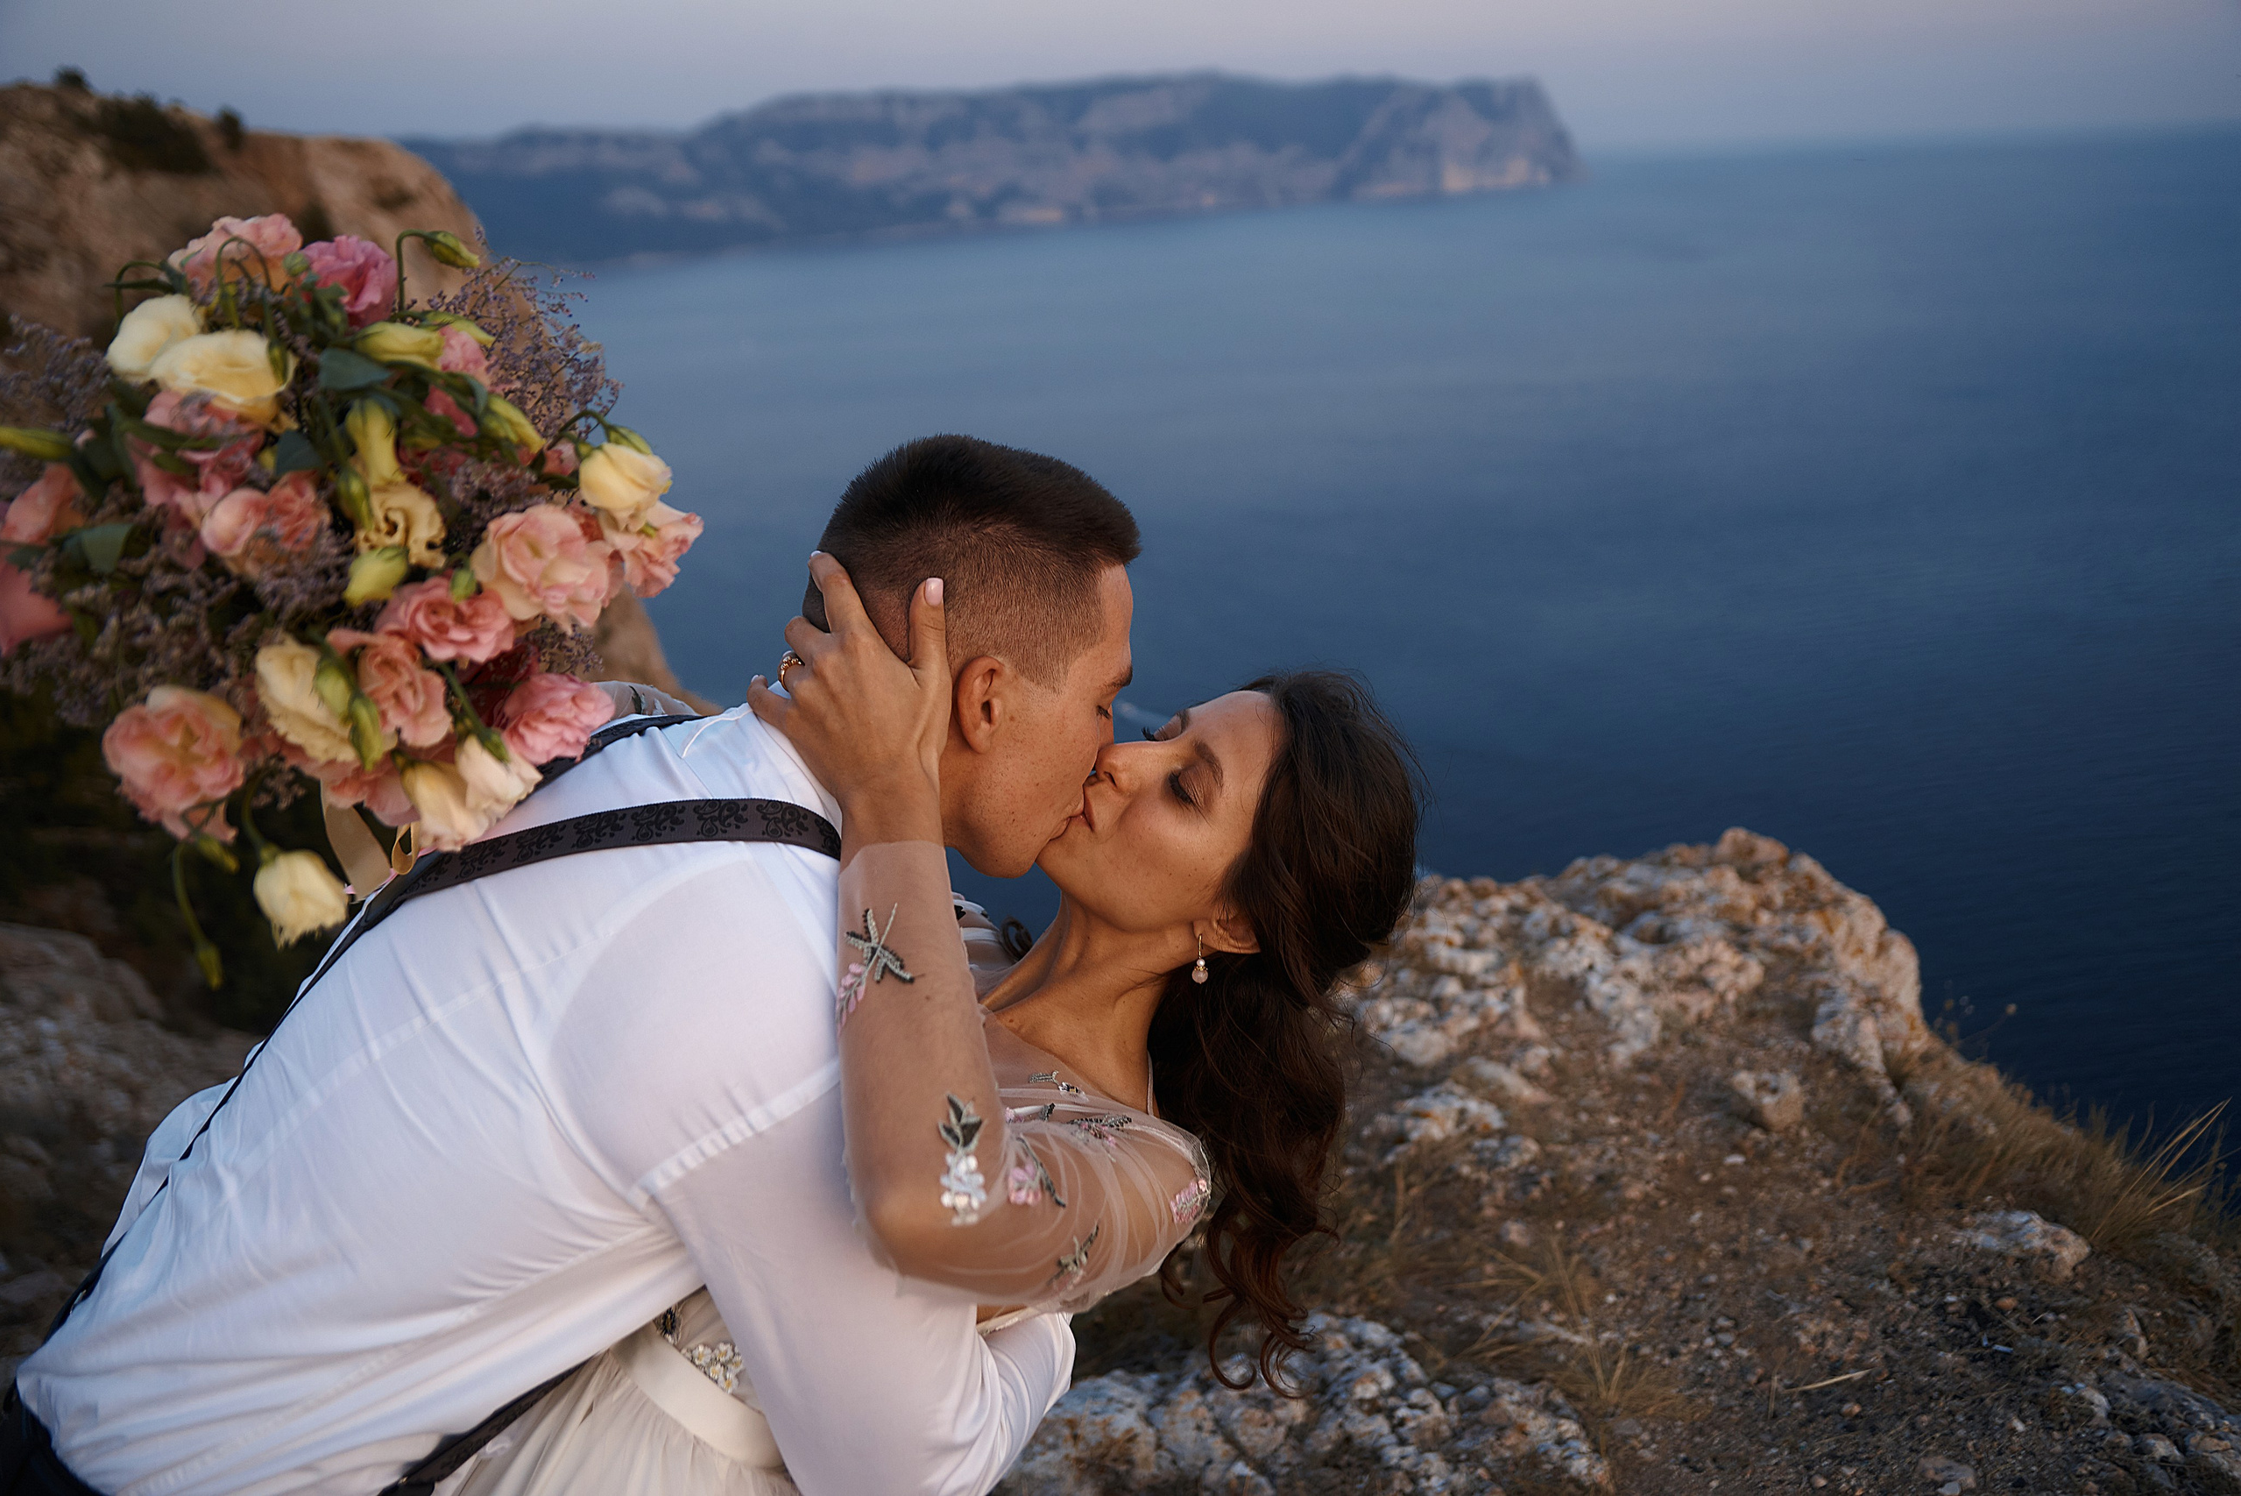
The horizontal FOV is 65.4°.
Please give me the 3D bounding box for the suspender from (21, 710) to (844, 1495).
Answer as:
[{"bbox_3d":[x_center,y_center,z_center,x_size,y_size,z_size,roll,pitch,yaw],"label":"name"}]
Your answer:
[{"bbox_3d":[-0.377,0.208,1.043,0.530,0.270,0.260,-47,30,-24],"label":"suspender"}]

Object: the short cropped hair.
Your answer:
[{"bbox_3d":[-0.097,-0.117,1.130,0.190,0.160,0.160,22,0,-22],"label":"short cropped hair"}]

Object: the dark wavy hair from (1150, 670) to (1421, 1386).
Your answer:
[{"bbox_3d":[0.116,0.193,1.210,0.180,0.490,0.180,-13,21,-29],"label":"dark wavy hair"}]

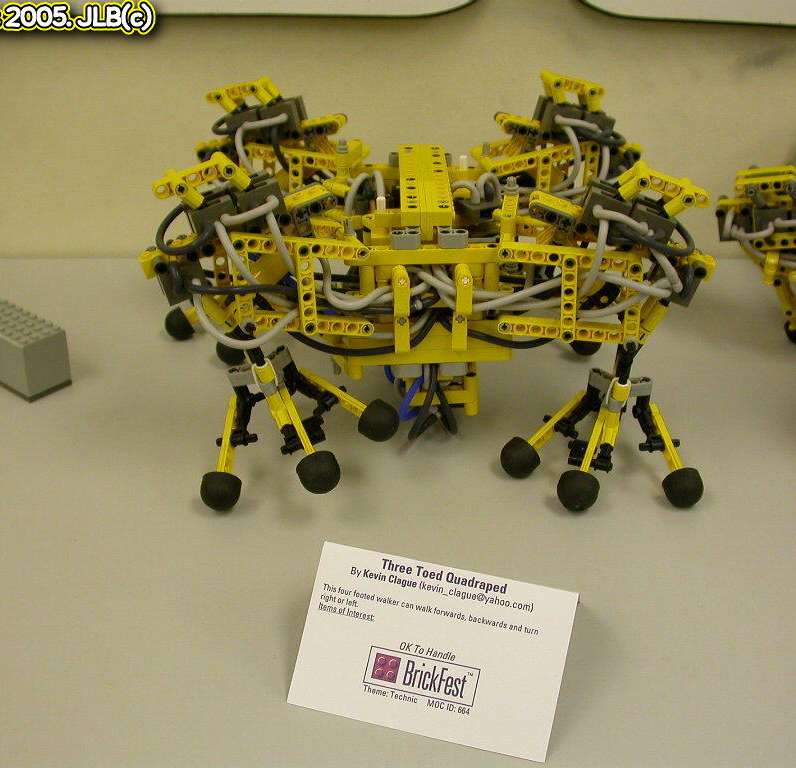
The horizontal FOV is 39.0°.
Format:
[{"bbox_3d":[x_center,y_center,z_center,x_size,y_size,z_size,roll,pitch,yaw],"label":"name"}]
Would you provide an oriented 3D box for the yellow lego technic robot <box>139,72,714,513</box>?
[{"bbox_3d":[0.012,-0.067,0.658,0.312,0.198,0.238,1,28,-2],"label":"yellow lego technic robot"}]

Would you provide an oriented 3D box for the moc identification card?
[{"bbox_3d":[0.021,0.101,0.500,0.112,0.052,0.100,9,29,13],"label":"moc identification card"}]

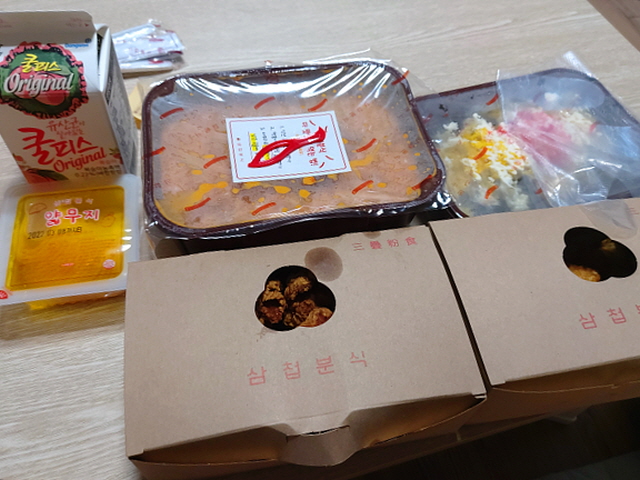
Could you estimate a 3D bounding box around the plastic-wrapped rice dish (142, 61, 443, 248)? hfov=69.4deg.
[{"bbox_3d":[-0.023,-0.067,0.377,0.220,0.050,0.160,-8,59,-13],"label":"plastic-wrapped rice dish"}]

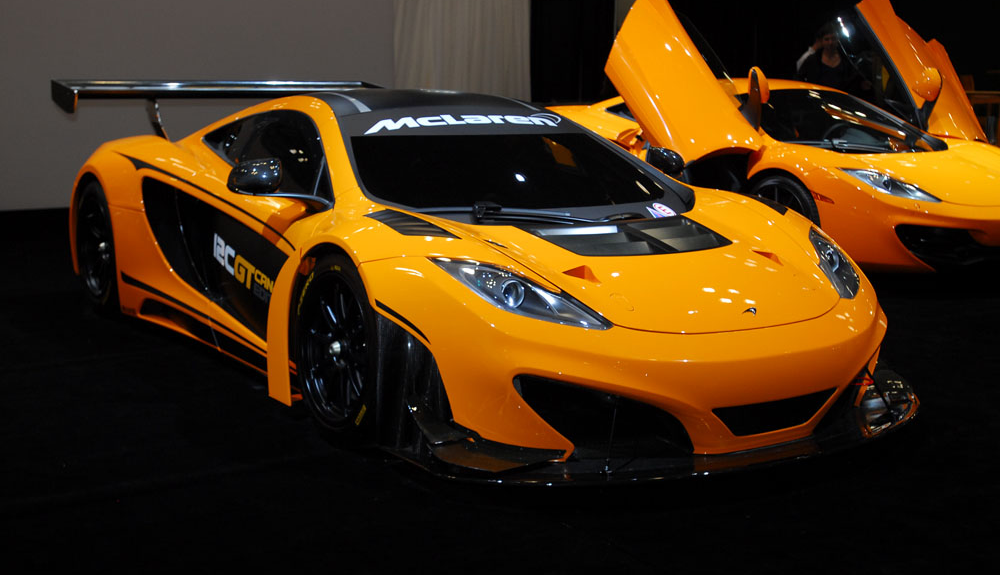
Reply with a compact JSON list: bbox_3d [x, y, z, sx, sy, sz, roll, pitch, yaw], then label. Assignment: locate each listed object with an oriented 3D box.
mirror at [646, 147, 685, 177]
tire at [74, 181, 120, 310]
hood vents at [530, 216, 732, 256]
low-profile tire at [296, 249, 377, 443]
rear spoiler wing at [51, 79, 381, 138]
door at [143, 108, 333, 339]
[{"bbox_3d":[0.720,-0.548,5.520,0.205,0.135,0.140,-5,12,-33],"label":"mirror"},{"bbox_3d":[-1.875,-0.228,6.305,0.310,0.695,0.695,-5,12,-33],"label":"tire"},{"bbox_3d":[0.442,-0.172,4.240,0.690,0.060,0.350,-5,21,-33],"label":"hood vents"},{"bbox_3d":[-0.421,0.198,4.106,0.280,0.650,0.650,-5,12,-33],"label":"low-profile tire"},{"bbox_3d":[-1.528,-1.020,7.166,1.880,0.310,0.500,-5,12,-33],"label":"rear spoiler wing"},{"bbox_3d":[-1.032,-0.320,5.123,0.420,0.820,1.580,-5,12,-33],"label":"door"}]

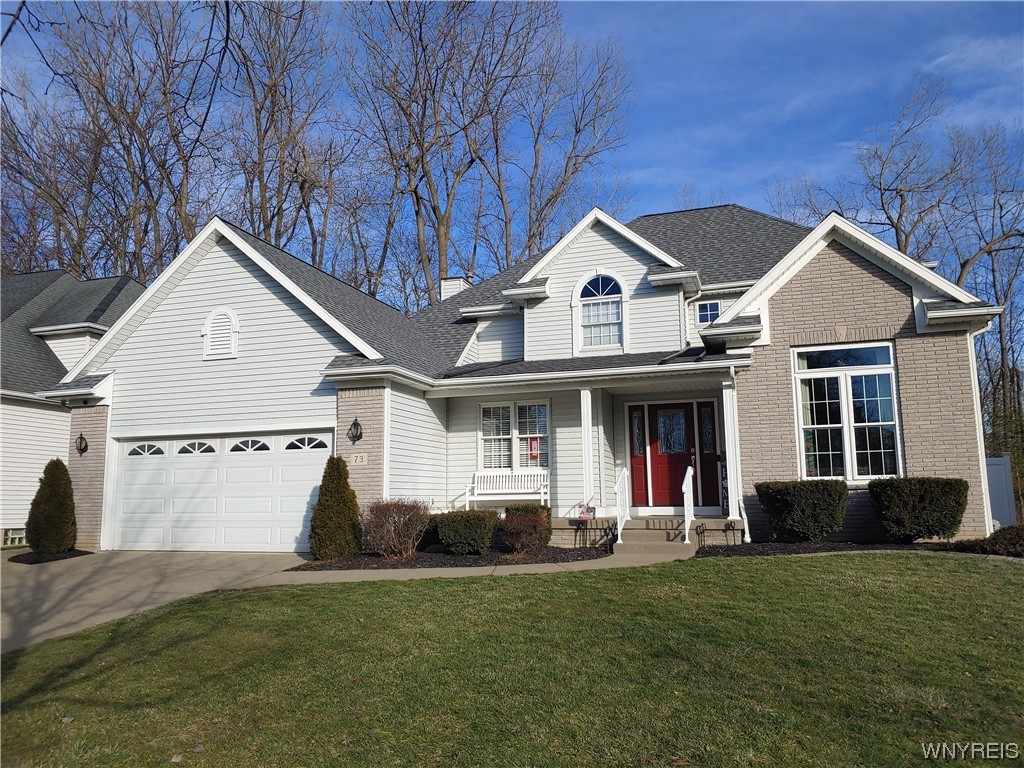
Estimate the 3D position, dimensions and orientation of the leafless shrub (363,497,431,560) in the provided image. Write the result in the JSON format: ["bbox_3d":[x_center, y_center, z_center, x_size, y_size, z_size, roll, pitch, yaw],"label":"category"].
[{"bbox_3d":[-1.778,2.227,11.362,1.056,0.893,1.003,-1,-8,0],"label":"leafless shrub"}]

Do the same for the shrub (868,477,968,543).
[{"bbox_3d":[6.195,1.957,11.336,1.312,1.035,0.997,-3,-9,18],"label":"shrub"}]

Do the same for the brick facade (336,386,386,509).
[{"bbox_3d":[-2.525,1.456,12.516,0.897,2.776,0.200,-3,-9,18],"label":"brick facade"}]

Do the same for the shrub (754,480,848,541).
[{"bbox_3d":[4.608,2.069,11.840,1.392,1.018,1.002,-3,-9,18],"label":"shrub"}]

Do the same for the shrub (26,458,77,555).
[{"bbox_3d":[-8.444,2.230,13.601,0.789,1.713,0.789,-3,-9,18],"label":"shrub"}]

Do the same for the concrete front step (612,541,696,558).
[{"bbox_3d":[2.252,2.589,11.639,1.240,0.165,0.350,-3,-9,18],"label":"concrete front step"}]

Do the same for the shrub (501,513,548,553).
[{"bbox_3d":[0.188,2.362,11.653,0.732,0.617,0.695,-1,-8,0],"label":"shrub"}]

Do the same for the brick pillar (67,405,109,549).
[{"bbox_3d":[-8.195,1.806,14.325,0.925,2.730,0.200,-3,-9,18],"label":"brick pillar"}]

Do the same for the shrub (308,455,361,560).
[{"bbox_3d":[-2.812,1.952,11.794,0.812,1.619,0.812,-3,-9,18],"label":"shrub"}]

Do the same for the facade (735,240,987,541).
[{"bbox_3d":[5.770,0.070,12.753,3.780,5.215,0.270,-3,-9,18],"label":"facade"}]

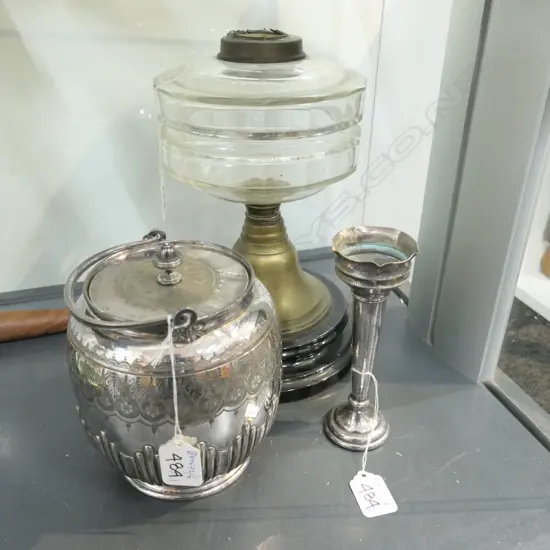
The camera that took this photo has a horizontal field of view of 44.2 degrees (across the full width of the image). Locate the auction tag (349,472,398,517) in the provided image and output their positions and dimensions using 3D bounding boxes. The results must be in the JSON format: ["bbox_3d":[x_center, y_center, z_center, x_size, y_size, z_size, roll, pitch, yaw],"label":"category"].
[{"bbox_3d":[0.068,0.152,0.478,0.024,0.002,0.040,-8,33,-14],"label":"auction tag"}]

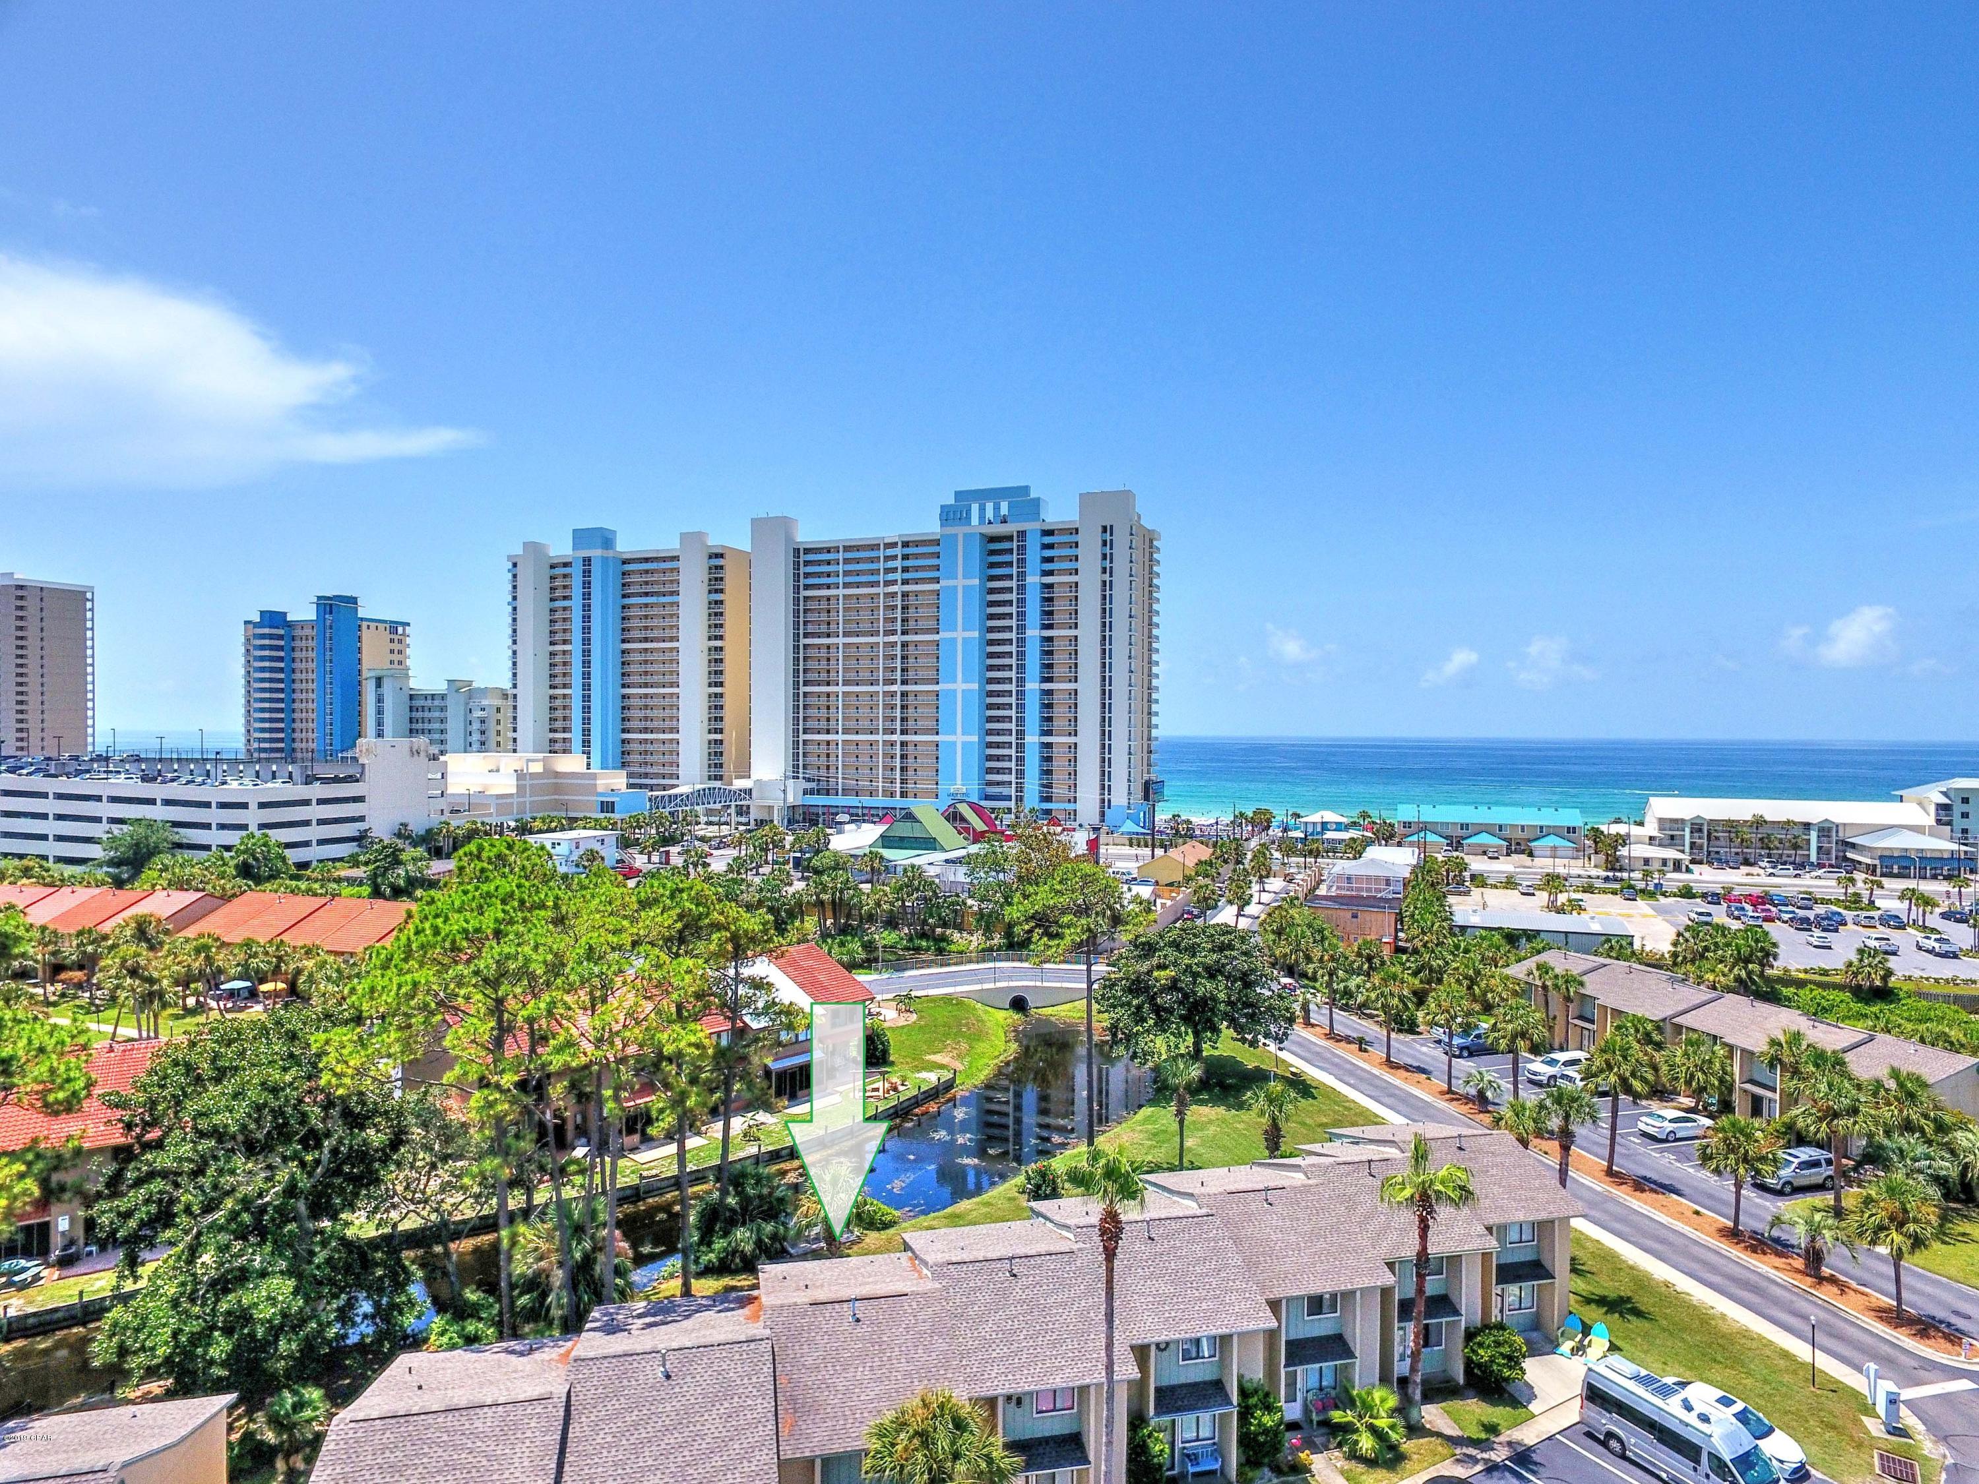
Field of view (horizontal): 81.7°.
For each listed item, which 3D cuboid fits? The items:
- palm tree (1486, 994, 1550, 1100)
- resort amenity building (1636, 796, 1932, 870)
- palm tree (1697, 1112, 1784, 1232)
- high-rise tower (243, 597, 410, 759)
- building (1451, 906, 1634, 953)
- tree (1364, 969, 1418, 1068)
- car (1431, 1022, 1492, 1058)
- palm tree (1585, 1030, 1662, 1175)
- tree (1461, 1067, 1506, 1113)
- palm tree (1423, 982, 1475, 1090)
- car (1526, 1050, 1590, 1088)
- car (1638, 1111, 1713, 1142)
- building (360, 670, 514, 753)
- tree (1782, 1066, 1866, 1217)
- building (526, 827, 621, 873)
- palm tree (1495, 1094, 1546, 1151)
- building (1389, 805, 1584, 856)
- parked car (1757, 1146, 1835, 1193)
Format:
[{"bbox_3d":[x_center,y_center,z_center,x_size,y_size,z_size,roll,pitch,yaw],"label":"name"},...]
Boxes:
[{"bbox_3d":[32.862,19.842,71.057,4.036,7.879,4.036,0,0,0],"label":"palm tree"},{"bbox_3d":[140.200,15.859,202.300,42.500,11.200,11.800,0,0,14],"label":"resort amenity building"},{"bbox_3d":[37.204,21.588,56.680,3.572,5.669,3.572,1,1,33],"label":"palm tree"},{"bbox_3d":[-200.900,-12.755,347.600,46.000,61.500,19.500,0,1,19],"label":"high-rise tower"},{"bbox_3d":[57.500,20.253,120.100,16.600,4.100,10.000,0,1,20],"label":"building"},{"bbox_3d":[30.149,20.656,86.000,3.921,6.966,3.921,0,1,19],"label":"tree"},{"bbox_3d":[37.961,23.230,89.102,5.600,1.850,2.000,0,0,-16],"label":"car"},{"bbox_3d":[35.417,20.432,64.202,3.847,7.832,3.847,1,1,29],"label":"palm tree"},{"bbox_3d":[31.889,22.513,73.777,2.598,2.831,2.598,0,1,0],"label":"tree"},{"bbox_3d":[31.034,19.984,77.272,3.866,7.471,3.866,0,0,0],"label":"palm tree"},{"bbox_3d":[40.000,22.802,79.800,5.200,1.890,2.040,0,1,-17],"label":"car"},{"bbox_3d":[42.636,23.597,70.944,4.800,1.470,1.840,0,0,-16],"label":"car"},{"bbox_3d":[-152.653,0.779,316.484,37.000,40.000,20.000,0,1,17],"label":"building"},{"bbox_3d":[43.206,20.666,58.837,3.625,7.547,3.625,1,1,37],"label":"tree"},{"bbox_3d":[-73.707,19.171,201.880,11.500,6.100,12.500,1,1,25],"label":"building"},{"bbox_3d":[31.790,22.794,68.310,2.897,3.010,2.897,1,1,25],"label":"palm tree"},{"bbox_3d":[104.413,18.363,240.298,36.500,9.000,20.500,0,1,15],"label":"building"},{"bbox_3d":[43.696,23.185,62.156,4.850,1.820,2.000,0,1,-15],"label":"parked car"}]

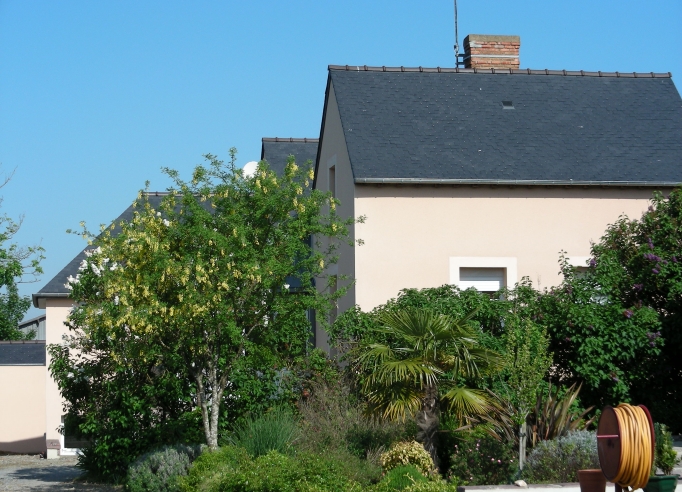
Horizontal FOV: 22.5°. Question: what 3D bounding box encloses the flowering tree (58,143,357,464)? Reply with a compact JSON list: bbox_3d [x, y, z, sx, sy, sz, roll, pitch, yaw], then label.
[{"bbox_3d":[-2.189,0.963,27.300,4.800,4.950,4.500,-1,-4,0],"label":"flowering tree"}]

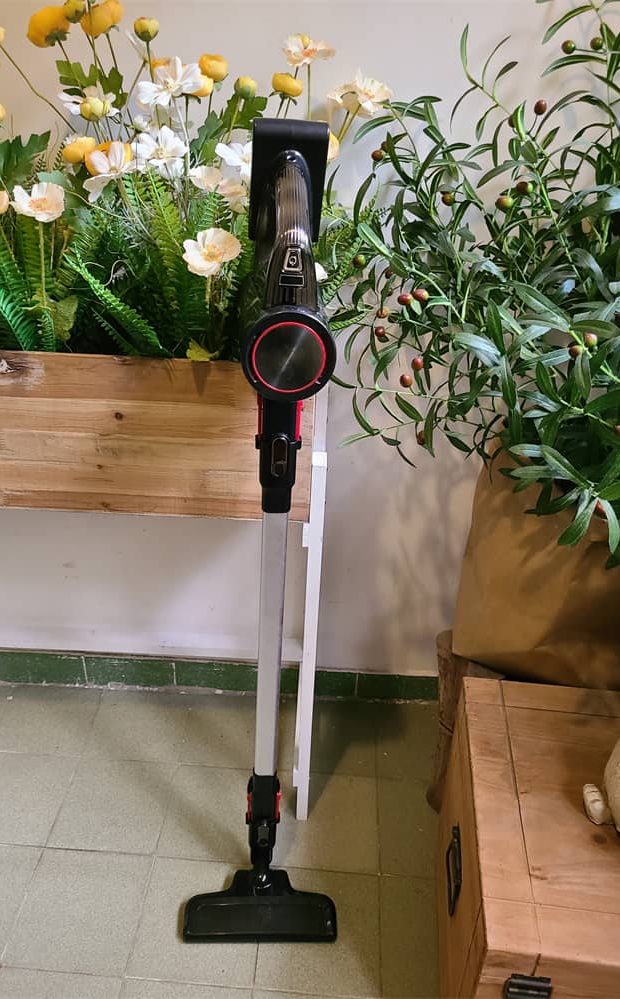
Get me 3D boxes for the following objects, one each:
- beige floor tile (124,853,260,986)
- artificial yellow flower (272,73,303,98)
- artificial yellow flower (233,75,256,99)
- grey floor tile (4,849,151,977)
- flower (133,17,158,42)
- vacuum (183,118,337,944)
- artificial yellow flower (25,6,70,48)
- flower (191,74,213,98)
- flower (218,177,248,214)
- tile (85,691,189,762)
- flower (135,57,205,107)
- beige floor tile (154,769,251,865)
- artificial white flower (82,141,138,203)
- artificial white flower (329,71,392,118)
[{"bbox_3d":[-0.182,0.702,1.254,0.200,0.010,0.200,3,33,2],"label":"beige floor tile"},{"bbox_3d":[-0.028,-0.507,0.920,0.039,0.028,0.039,4,32,2],"label":"artificial yellow flower"},{"bbox_3d":[-0.081,-0.508,0.923,0.027,0.026,0.027,4,32,2],"label":"artificial yellow flower"},{"bbox_3d":[-0.381,0.690,1.261,0.200,0.010,0.200,4,32,2],"label":"grey floor tile"},{"bbox_3d":[-0.189,-0.541,0.864,0.028,0.031,0.028,3,33,2],"label":"flower"},{"bbox_3d":[-0.054,0.140,1.053,0.247,1.190,0.230,2,27,-2],"label":"vacuum"},{"bbox_3d":[-0.312,-0.563,0.895,0.051,0.046,0.048,-5,33,-12],"label":"artificial yellow flower"},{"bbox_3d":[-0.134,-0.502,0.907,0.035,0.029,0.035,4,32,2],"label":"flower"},{"bbox_3d":[-0.098,-0.394,0.973,0.058,0.052,0.052,-2,32,-8],"label":"flower"},{"bbox_3d":[-0.358,0.475,1.597,0.200,0.010,0.200,3,33,2],"label":"tile"},{"bbox_3d":[-0.170,-0.499,0.901,0.078,0.062,0.048,1,32,-3],"label":"flower"},{"bbox_3d":[-0.169,0.595,1.422,0.200,0.010,0.200,4,32,2],"label":"beige floor tile"},{"bbox_3d":[-0.247,-0.406,0.929,0.069,0.069,0.052,-1,32,-6],"label":"artificial white flower"},{"bbox_3d":[0.062,-0.497,0.921,0.072,0.056,0.058,-2,32,-8],"label":"artificial white flower"}]

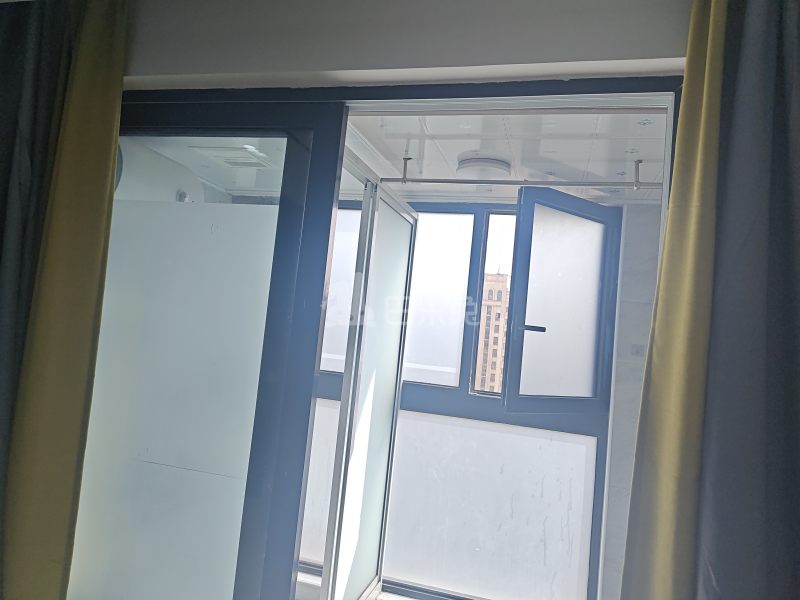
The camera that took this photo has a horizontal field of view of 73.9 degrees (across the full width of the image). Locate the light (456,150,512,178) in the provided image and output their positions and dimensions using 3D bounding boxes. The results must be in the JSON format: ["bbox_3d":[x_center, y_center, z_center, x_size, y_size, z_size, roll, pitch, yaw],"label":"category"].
[{"bbox_3d":[0.388,-0.573,2.440,0.250,0.066,0.250,5,-3,16],"label":"light"}]

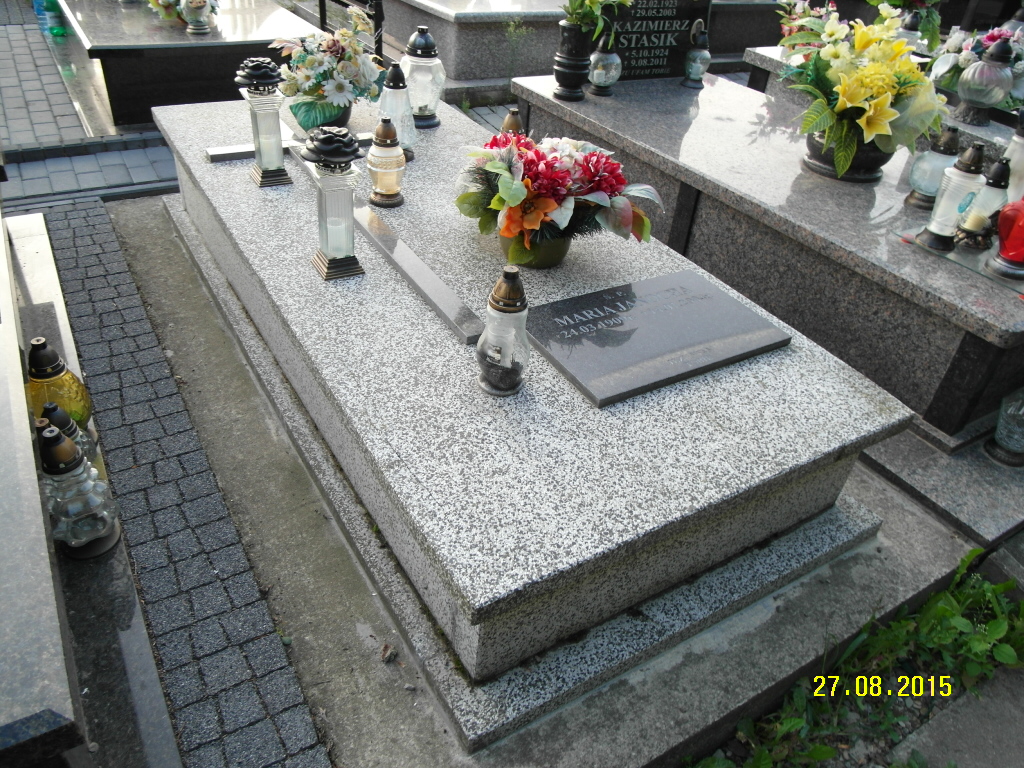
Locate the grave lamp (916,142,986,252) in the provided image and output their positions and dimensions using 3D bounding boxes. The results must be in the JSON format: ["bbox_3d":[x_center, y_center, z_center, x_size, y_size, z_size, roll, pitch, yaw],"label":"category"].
[{"bbox_3d":[1.203,-0.510,1.914,0.116,0.270,0.116,-15,40,-29],"label":"grave lamp"}]

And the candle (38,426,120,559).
[{"bbox_3d":[-0.731,0.182,1.187,0.120,0.230,0.120,-15,40,-29],"label":"candle"}]

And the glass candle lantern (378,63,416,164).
[{"bbox_3d":[-0.364,-0.880,2.289,0.130,0.280,0.130,-15,43,-29],"label":"glass candle lantern"}]

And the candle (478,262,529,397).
[{"bbox_3d":[-0.002,-0.098,1.330,0.101,0.259,0.101,6,36,-5],"label":"candle"}]

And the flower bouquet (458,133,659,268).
[{"bbox_3d":[0.105,-0.430,1.660,0.470,0.280,0.380,-4,35,-15],"label":"flower bouquet"}]

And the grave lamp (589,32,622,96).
[{"bbox_3d":[0.432,-1.469,3.255,0.110,0.245,0.110,6,35,-4],"label":"grave lamp"}]

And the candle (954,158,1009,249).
[{"bbox_3d":[1.325,-0.508,1.987,0.105,0.215,0.105,-15,40,-29],"label":"candle"}]

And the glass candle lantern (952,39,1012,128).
[{"bbox_3d":[1.775,-1.130,2.670,0.200,0.270,0.200,-15,40,-29],"label":"glass candle lantern"}]

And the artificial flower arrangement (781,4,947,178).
[{"bbox_3d":[1.170,-0.935,2.345,0.500,0.450,0.420,-4,35,-15],"label":"artificial flower arrangement"}]

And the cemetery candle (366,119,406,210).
[{"bbox_3d":[-0.319,-0.568,1.811,0.104,0.208,0.104,5,34,-3],"label":"cemetery candle"}]

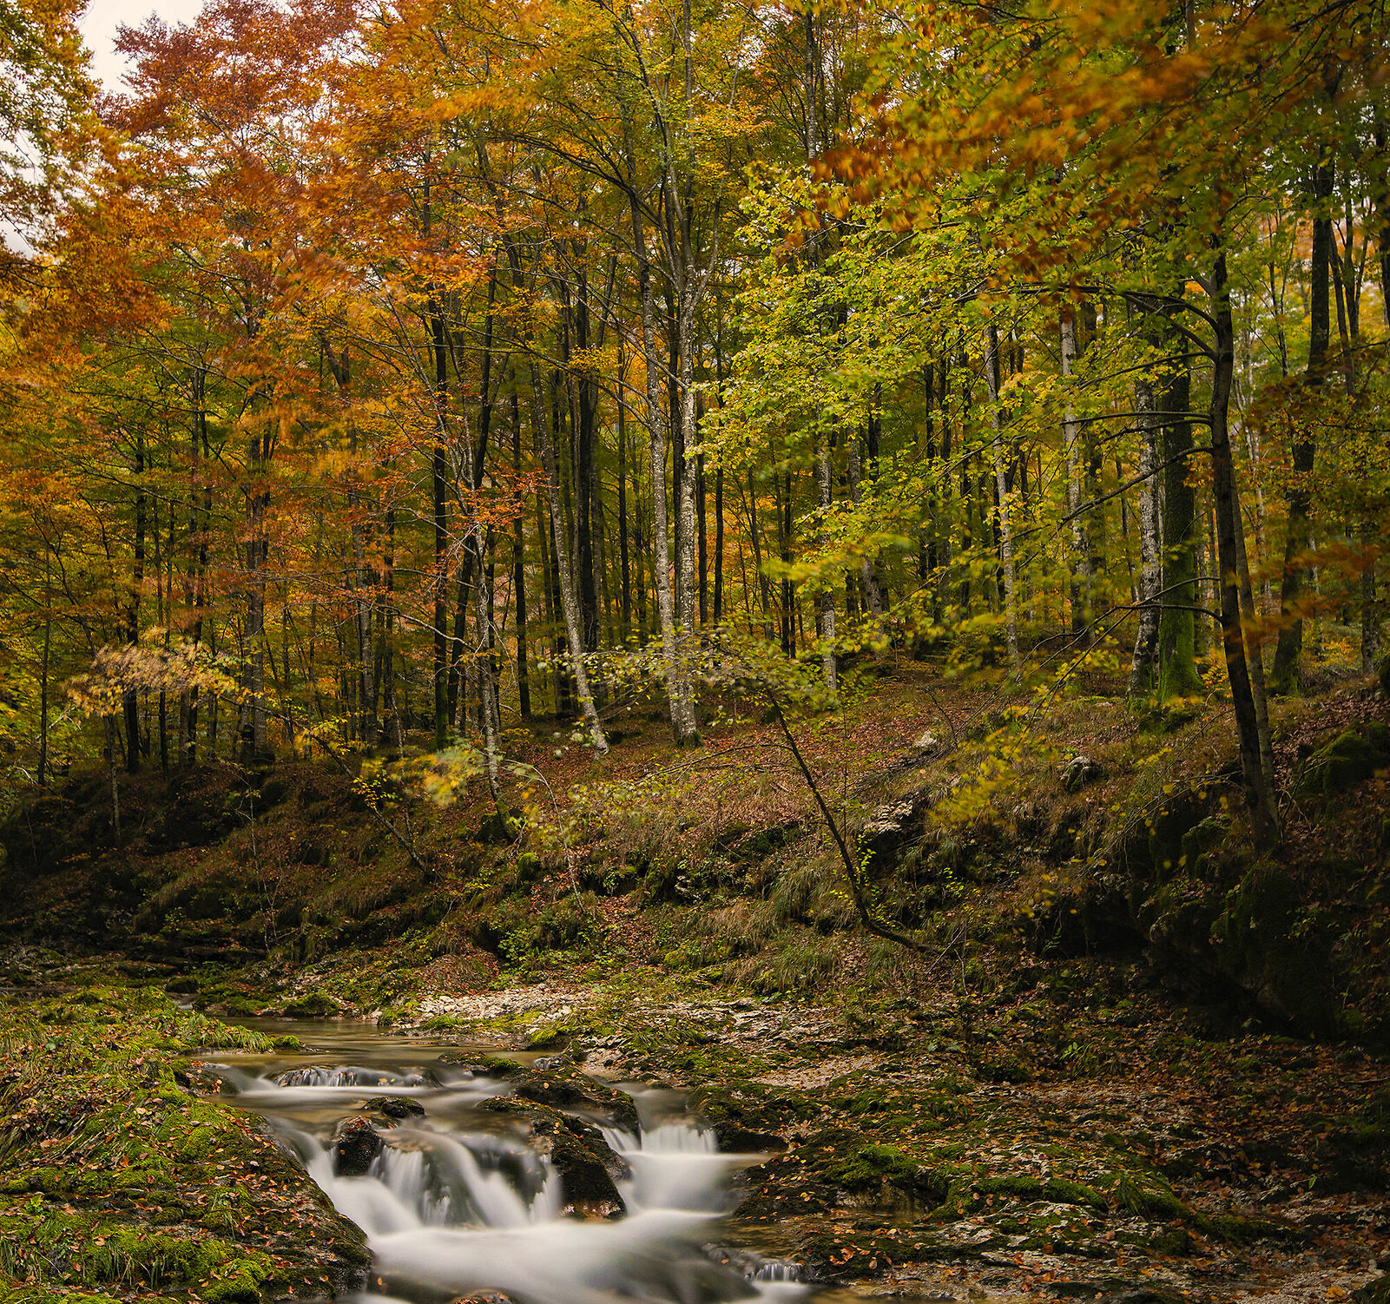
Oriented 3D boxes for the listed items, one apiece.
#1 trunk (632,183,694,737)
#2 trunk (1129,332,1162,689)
[{"bbox_3d":[-0.530,-2.750,22.500,0.340,8.300,0.310,-4,-2,0],"label":"trunk"},{"bbox_3d":[6.290,-1.920,21.000,0.320,5.000,0.300,2,-2,0],"label":"trunk"}]

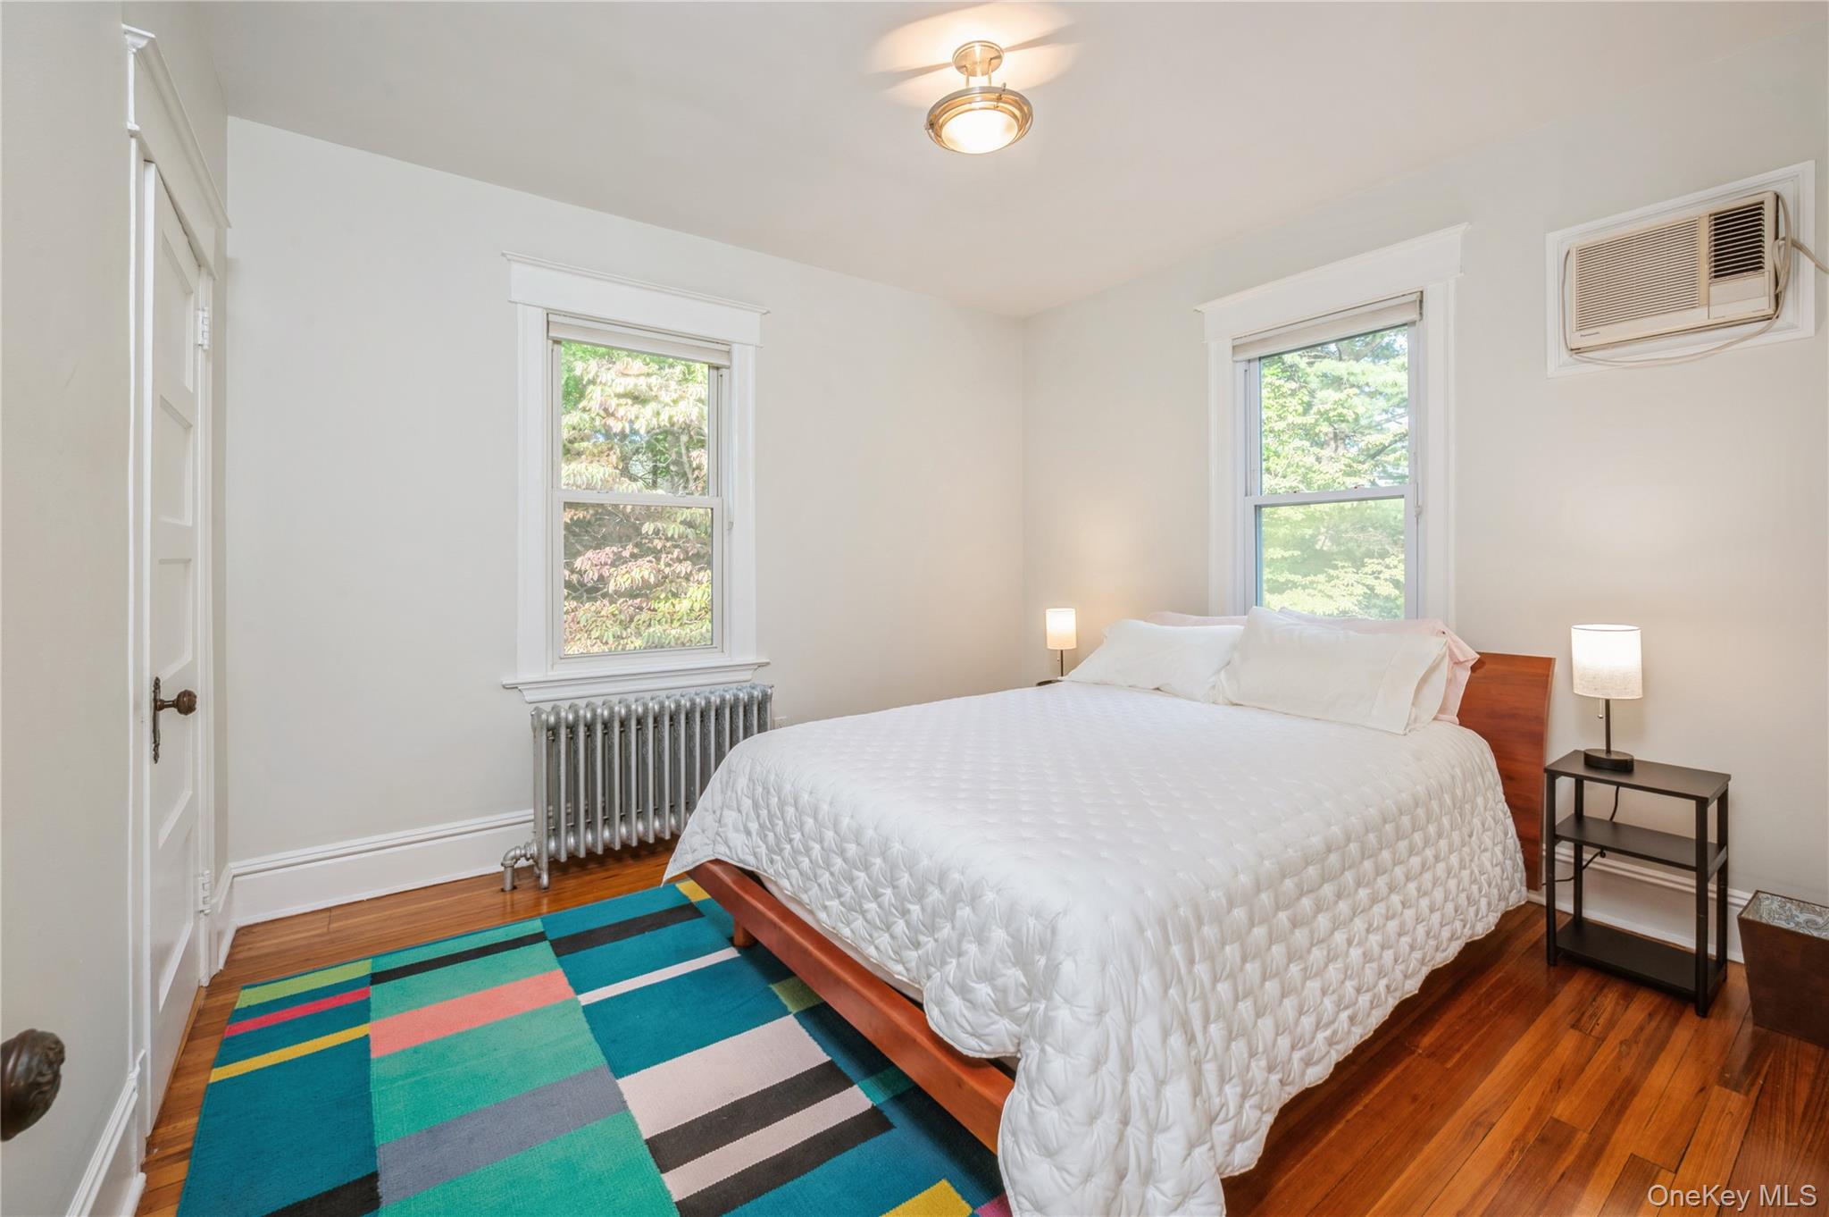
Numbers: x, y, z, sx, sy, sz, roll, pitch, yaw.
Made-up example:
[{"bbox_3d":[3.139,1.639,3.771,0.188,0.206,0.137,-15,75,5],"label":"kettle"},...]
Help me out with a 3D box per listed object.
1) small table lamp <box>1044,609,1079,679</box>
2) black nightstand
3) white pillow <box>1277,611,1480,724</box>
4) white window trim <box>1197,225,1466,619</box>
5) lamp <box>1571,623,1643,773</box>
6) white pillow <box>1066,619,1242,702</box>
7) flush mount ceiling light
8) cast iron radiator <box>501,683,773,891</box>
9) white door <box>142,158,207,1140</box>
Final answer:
[{"bbox_3d":[0.776,0.213,3.750,0.150,0.415,0.150,0,1,0],"label":"small table lamp"},{"bbox_3d":[2.100,0.766,2.068,0.340,0.570,0.325,-1,2,-38],"label":"black nightstand"},{"bbox_3d":[1.703,0.217,2.714,0.170,0.420,0.700,24,-13,-36],"label":"white pillow"},{"bbox_3d":[1.690,-0.546,2.990,0.100,1.720,1.040,-1,2,-38],"label":"white window trim"},{"bbox_3d":[2.105,0.267,2.168,0.150,0.415,0.150,-1,2,-38],"label":"lamp"},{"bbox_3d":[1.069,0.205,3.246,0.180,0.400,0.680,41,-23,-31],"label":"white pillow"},{"bbox_3d":[0.187,-1.487,2.066,0.305,0.225,0.305,0,1,0],"label":"flush mount ceiling light"},{"bbox_3d":[-1.086,0.674,2.887,0.990,0.645,0.200,-1,2,-35],"label":"cast iron radiator"},{"bbox_3d":[-1.797,0.068,1.728,0.045,2.010,0.670,-1,2,-38],"label":"white door"}]

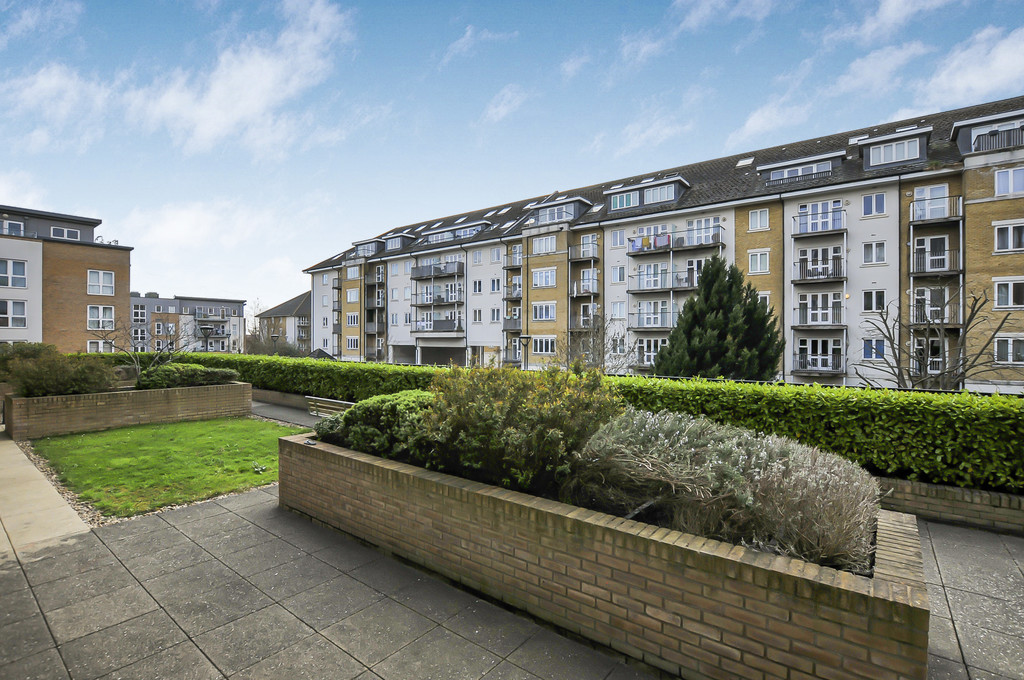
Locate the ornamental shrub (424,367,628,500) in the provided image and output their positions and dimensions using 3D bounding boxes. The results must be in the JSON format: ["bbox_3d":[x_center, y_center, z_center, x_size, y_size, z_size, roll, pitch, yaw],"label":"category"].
[{"bbox_3d":[0.000,0.790,4.220,1.980,1.050,1.250,0,0,35],"label":"ornamental shrub"}]

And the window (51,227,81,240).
[{"bbox_3d":[-34.025,-8.085,32.500,1.530,0.830,0.150,0,0,-44],"label":"window"}]

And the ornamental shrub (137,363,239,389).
[{"bbox_3d":[-8.910,0.980,11.820,2.150,0.700,1.150,0,0,-40],"label":"ornamental shrub"}]

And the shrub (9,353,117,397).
[{"bbox_3d":[-10.720,0.820,10.260,1.800,1.020,1.250,0,0,-40],"label":"shrub"}]

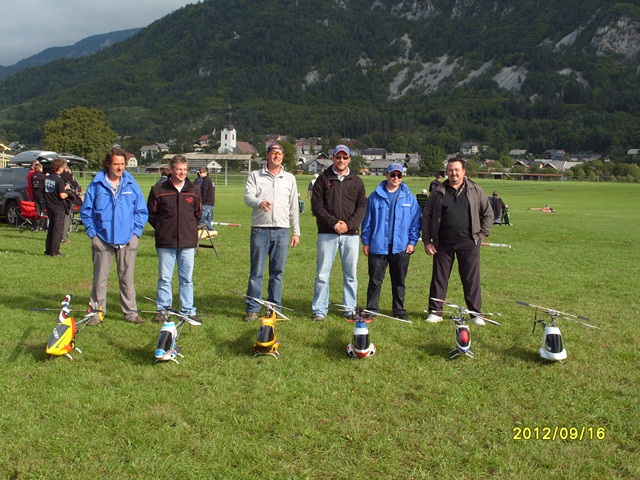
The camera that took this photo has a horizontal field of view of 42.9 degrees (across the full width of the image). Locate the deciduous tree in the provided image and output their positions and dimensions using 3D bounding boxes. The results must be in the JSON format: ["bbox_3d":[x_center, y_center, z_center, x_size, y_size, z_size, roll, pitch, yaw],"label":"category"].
[{"bbox_3d":[-49.900,-20.098,169.393,15.800,14.800,15.800,-1,5,-16],"label":"deciduous tree"}]

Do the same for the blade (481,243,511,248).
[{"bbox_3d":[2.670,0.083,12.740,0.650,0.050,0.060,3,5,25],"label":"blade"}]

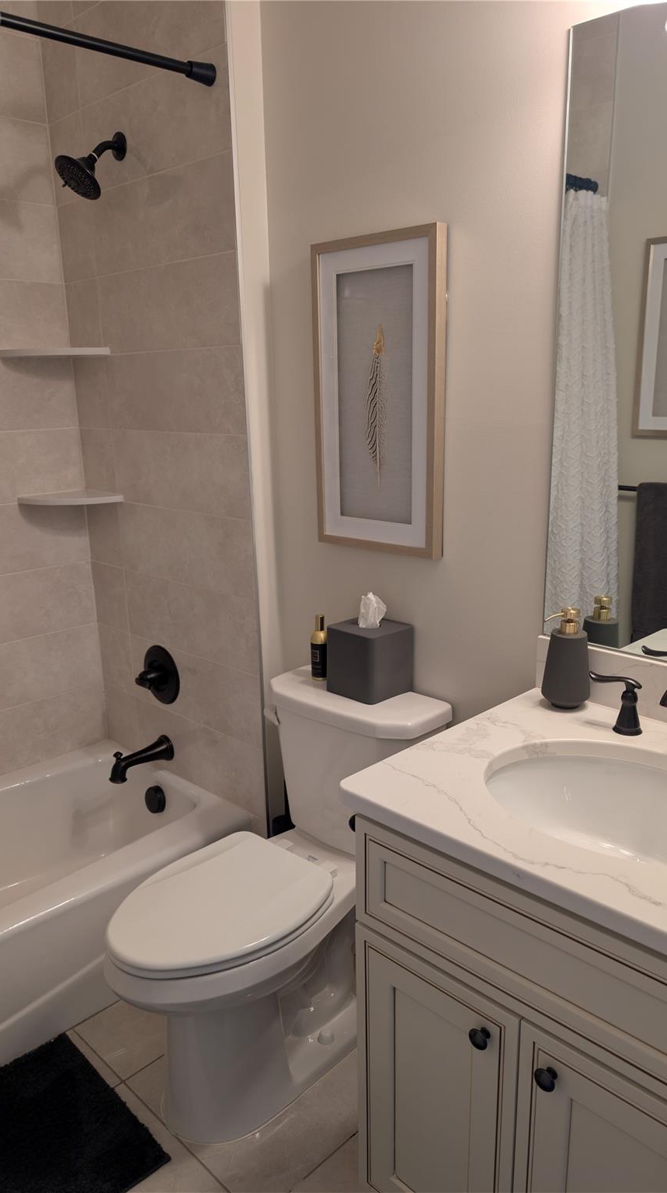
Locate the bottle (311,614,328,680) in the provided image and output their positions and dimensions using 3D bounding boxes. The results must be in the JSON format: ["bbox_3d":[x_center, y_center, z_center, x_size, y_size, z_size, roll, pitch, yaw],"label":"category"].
[{"bbox_3d":[-0.024,0.121,1.921,0.041,0.150,0.041,6,16,26],"label":"bottle"}]

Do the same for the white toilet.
[{"bbox_3d":[-0.139,0.649,1.770,0.440,0.795,0.728,13,20,43],"label":"white toilet"}]

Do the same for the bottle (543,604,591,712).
[{"bbox_3d":[0.423,0.111,1.494,0.093,0.187,0.090,-6,15,-19],"label":"bottle"}]

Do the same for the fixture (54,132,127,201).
[{"bbox_3d":[-0.600,-1.073,2.049,0.127,0.171,0.177,13,20,43],"label":"fixture"}]

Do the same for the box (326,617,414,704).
[{"bbox_3d":[0.078,0.139,1.839,0.136,0.151,0.133,13,20,43],"label":"box"}]

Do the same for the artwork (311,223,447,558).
[{"bbox_3d":[0.092,-0.416,1.750,0.335,0.644,0.036,13,20,43],"label":"artwork"}]

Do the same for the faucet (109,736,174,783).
[{"bbox_3d":[-0.574,0.481,2.442,0.070,0.094,0.195,13,20,43],"label":"faucet"}]

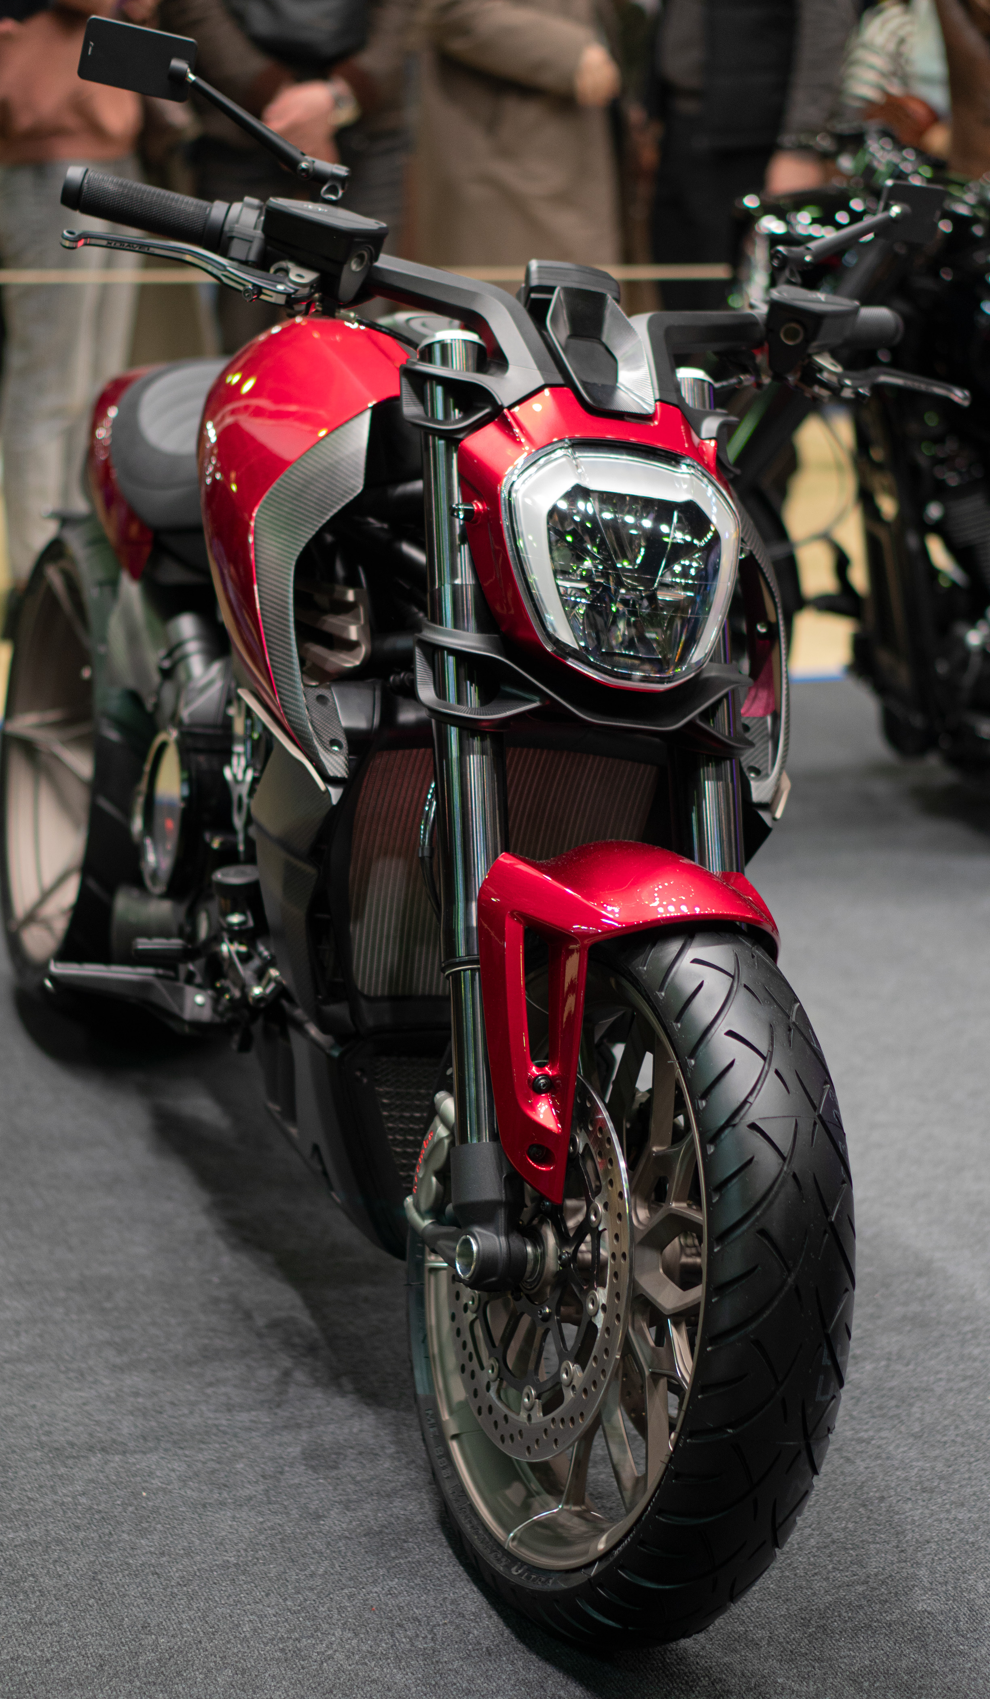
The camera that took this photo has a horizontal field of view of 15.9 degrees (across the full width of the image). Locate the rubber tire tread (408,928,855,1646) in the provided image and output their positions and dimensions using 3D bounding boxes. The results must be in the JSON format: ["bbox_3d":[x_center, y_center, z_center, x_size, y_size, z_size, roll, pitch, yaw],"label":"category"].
[{"bbox_3d":[0.100,0.341,2.947,0.128,0.634,0.634,6,11,-25],"label":"rubber tire tread"}]

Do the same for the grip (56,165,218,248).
[{"bbox_3d":[-0.316,-0.572,3.148,0.139,0.042,0.042,13,10,-5],"label":"grip"}]

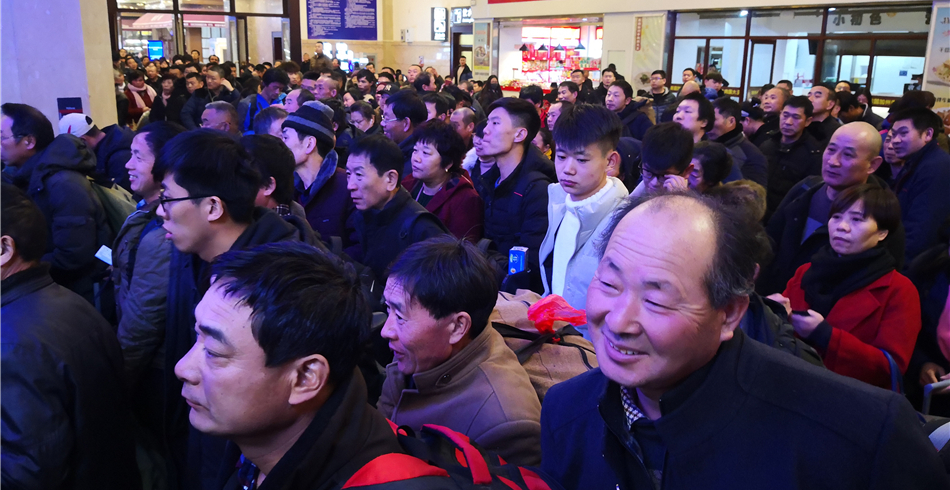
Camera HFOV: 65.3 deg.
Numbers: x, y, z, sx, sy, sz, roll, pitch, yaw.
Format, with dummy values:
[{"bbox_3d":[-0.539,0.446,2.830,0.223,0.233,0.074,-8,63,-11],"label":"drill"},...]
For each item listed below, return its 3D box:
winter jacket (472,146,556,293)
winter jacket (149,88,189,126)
[{"bbox_3d":[0.181,-0.065,3.170,0.330,0.710,0.520,-11,19,-36],"label":"winter jacket"},{"bbox_3d":[-3.786,-1.596,9.293,0.460,0.720,0.300,-4,16,-17],"label":"winter jacket"}]

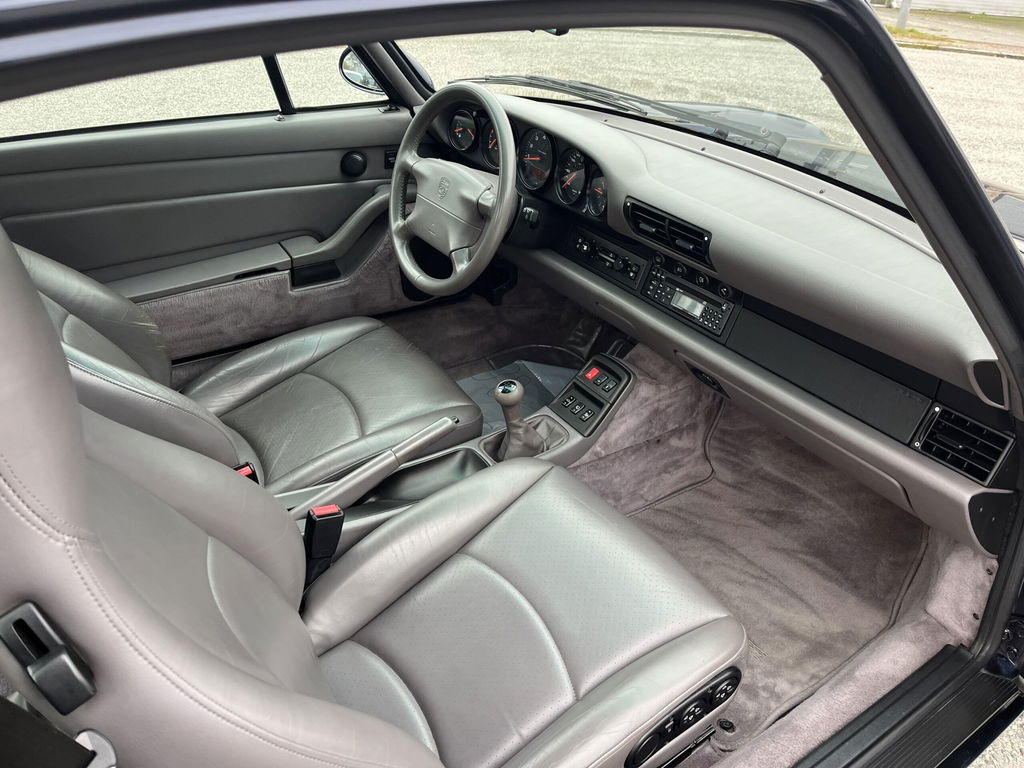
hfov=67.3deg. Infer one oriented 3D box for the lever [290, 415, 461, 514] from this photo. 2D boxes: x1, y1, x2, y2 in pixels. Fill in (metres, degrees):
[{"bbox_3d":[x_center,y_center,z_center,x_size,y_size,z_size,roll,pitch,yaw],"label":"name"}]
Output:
[{"bbox_3d":[-0.209,0.132,1.183,0.315,0.065,0.042,-29,43,-22],"label":"lever"}]

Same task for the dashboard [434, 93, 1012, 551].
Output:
[{"bbox_3d":[0.359,-0.212,1.393,0.440,0.460,1.210,-18,38,-30],"label":"dashboard"}]

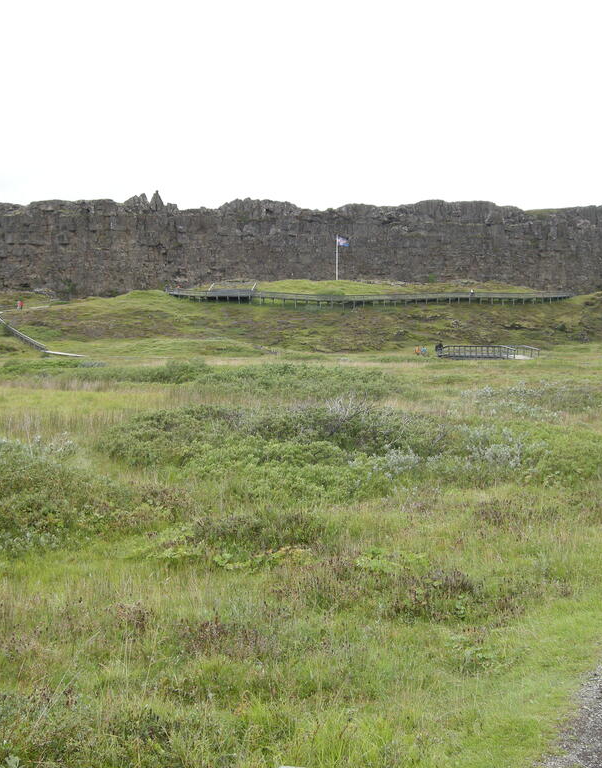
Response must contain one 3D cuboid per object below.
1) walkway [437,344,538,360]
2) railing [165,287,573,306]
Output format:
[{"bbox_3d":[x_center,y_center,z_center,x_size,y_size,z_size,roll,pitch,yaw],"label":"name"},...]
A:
[{"bbox_3d":[21.900,-3.650,121.500,3.000,1.500,20.500,0,2,-13],"label":"walkway"},{"bbox_3d":[13.500,-17.200,203.000,80.000,3.800,13.000,0,2,0],"label":"railing"}]

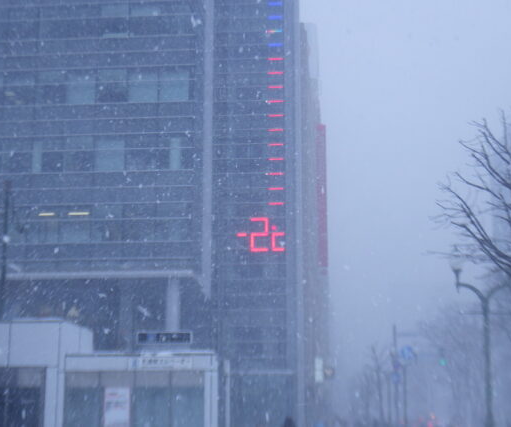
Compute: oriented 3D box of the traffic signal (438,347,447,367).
[{"bbox_3d":[11.025,8.447,60.000,0.400,1.160,0.350,-1,-13,5],"label":"traffic signal"}]

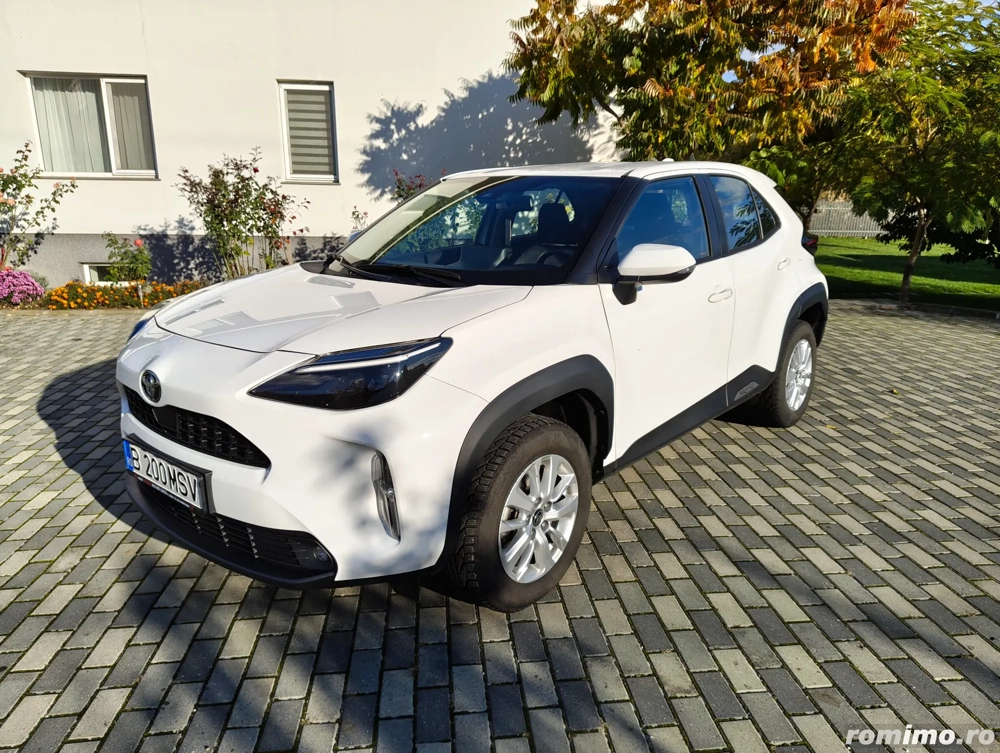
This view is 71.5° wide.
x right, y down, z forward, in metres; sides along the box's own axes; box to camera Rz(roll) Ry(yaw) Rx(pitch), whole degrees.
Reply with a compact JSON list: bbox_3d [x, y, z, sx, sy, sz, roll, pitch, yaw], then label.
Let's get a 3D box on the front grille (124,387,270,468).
[{"bbox_3d":[-1.013,0.128,2.186,0.870,0.150,0.130,11,18,39],"label":"front grille"}]

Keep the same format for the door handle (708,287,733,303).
[{"bbox_3d":[1.005,-0.364,3.142,0.050,0.055,0.215,11,18,39],"label":"door handle"}]

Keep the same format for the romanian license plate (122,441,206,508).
[{"bbox_3d":[-1.061,0.303,2.170,0.520,0.115,0.025,11,18,39],"label":"romanian license plate"}]

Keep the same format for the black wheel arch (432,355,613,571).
[{"bbox_3d":[0.099,0.210,2.234,0.140,0.510,0.870,11,18,39],"label":"black wheel arch"}]

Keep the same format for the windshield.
[{"bbox_3d":[-0.133,-0.673,3.048,1.360,0.110,0.770,11,51,39],"label":"windshield"}]

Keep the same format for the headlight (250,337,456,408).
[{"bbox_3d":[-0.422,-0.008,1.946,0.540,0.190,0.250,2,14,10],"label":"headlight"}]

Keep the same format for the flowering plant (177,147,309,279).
[{"bbox_3d":[-3.771,-2.187,10.168,1.870,2.140,1.300,0,14,0],"label":"flowering plant"}]

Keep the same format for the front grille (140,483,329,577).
[{"bbox_3d":[-0.985,0.436,2.293,1.200,0.200,0.170,11,18,39],"label":"front grille"}]

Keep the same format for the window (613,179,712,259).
[{"bbox_3d":[0.691,-0.668,2.955,0.060,0.410,0.860,-17,-1,43],"label":"window"}]

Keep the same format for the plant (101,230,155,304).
[{"bbox_3d":[-5.391,-1.565,10.075,0.730,1.000,0.650,0,14,0],"label":"plant"}]

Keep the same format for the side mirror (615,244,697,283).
[{"bbox_3d":[0.582,-0.419,2.584,0.260,0.150,0.150,11,18,39],"label":"side mirror"}]

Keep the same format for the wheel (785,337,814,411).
[{"bbox_3d":[1.752,-0.015,4.235,0.170,0.440,0.440,11,18,39],"label":"wheel"}]

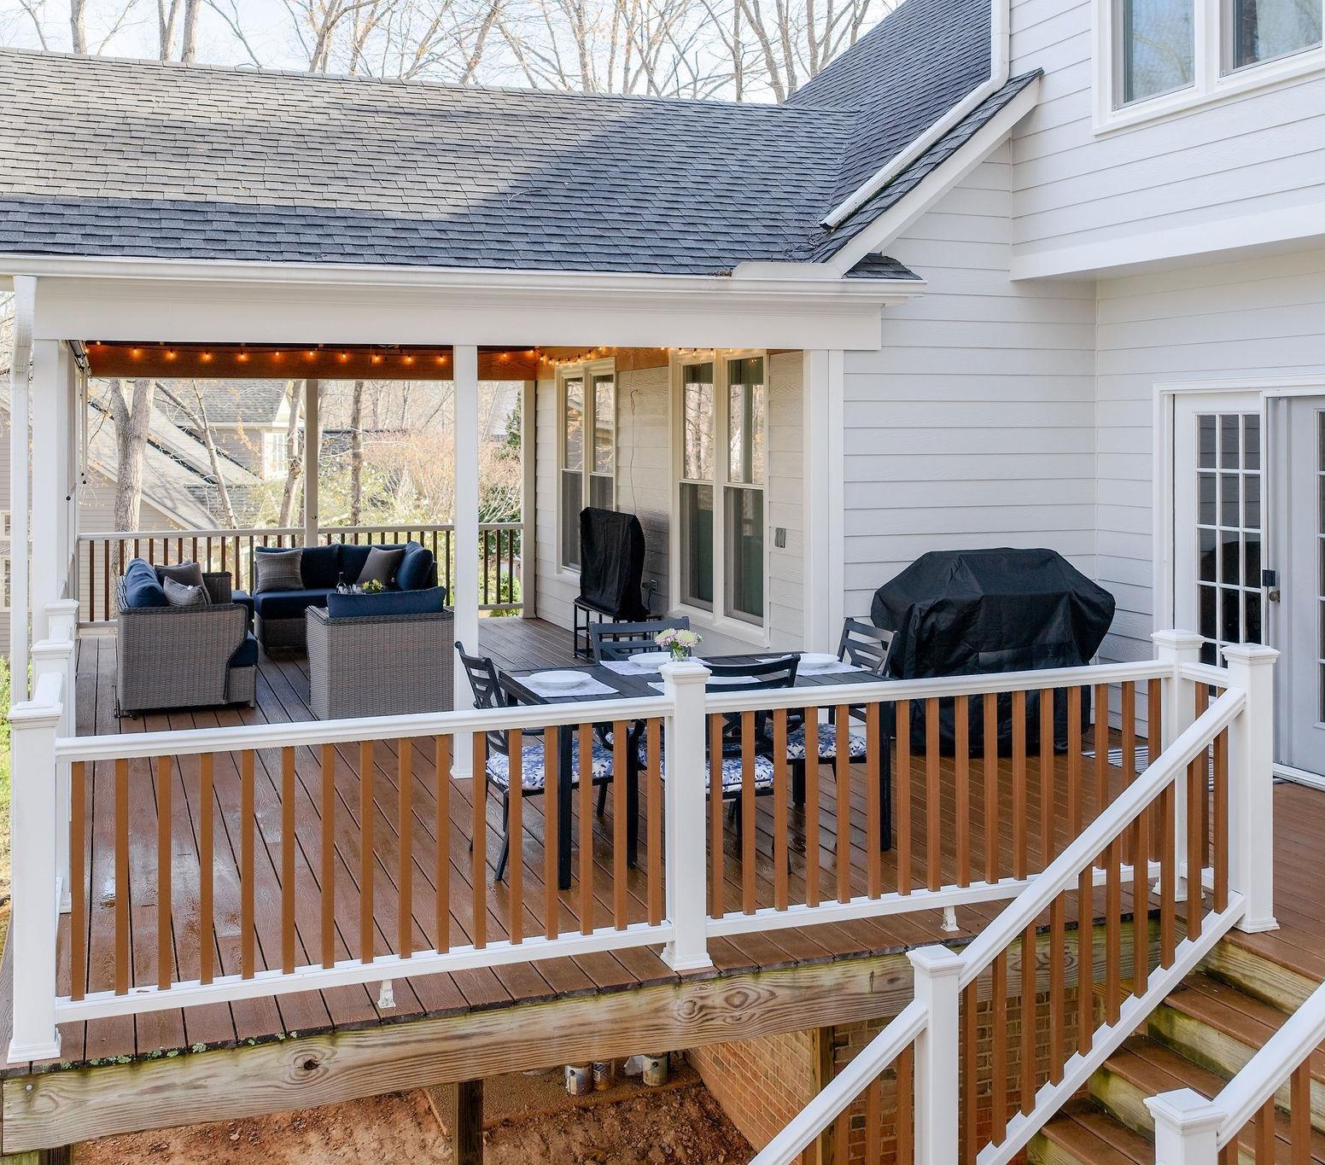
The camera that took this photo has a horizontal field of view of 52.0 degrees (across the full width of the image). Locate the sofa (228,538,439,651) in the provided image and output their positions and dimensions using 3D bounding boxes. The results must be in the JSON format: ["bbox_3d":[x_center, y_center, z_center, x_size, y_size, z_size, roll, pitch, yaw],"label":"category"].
[{"bbox_3d":[-2.840,0.090,11.680,1.750,0.850,0.900,-2,6,-20],"label":"sofa"}]

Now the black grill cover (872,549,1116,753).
[{"bbox_3d":[1.910,0.379,7.840,1.400,1.150,0.600,-2,6,-20],"label":"black grill cover"}]

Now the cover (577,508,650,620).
[{"bbox_3d":[-0.380,-0.182,10.620,0.270,0.760,1.050,-2,6,-20],"label":"cover"}]

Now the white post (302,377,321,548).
[{"bbox_3d":[-3.190,-0.726,12.380,0.120,2.310,0.120,-2,6,-20],"label":"white post"}]

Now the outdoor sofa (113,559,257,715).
[{"bbox_3d":[-3.470,0.288,9.880,0.880,0.860,2.100,-2,6,-20],"label":"outdoor sofa"}]

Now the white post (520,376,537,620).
[{"bbox_3d":[-1.290,-0.809,13.100,0.120,2.310,0.120,-2,6,-20],"label":"white post"}]

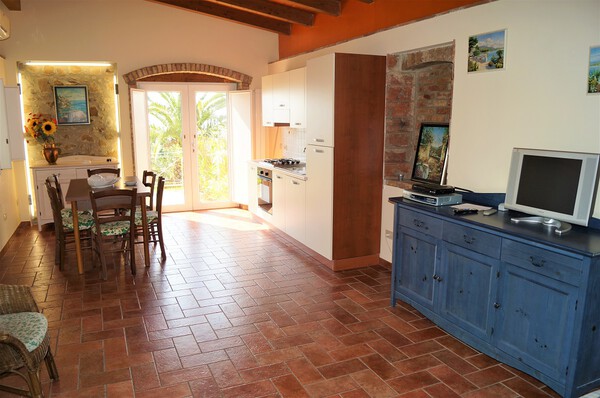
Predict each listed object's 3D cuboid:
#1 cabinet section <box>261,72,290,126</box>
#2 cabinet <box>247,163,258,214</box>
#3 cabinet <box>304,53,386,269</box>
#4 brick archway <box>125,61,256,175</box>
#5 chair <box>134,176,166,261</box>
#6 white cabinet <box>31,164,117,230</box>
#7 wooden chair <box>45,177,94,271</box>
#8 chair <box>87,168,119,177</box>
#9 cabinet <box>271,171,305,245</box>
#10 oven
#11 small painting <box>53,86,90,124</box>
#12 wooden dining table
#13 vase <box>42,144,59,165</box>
[{"bbox_3d":[-0.193,-1.371,6.304,0.330,0.714,1.050,-5,11,-24],"label":"cabinet section"},{"bbox_3d":[-0.435,-0.123,6.689,0.571,0.847,0.398,-5,11,-24],"label":"cabinet"},{"bbox_3d":[0.455,-0.375,4.649,0.571,2.075,0.612,-5,11,-24],"label":"cabinet"},{"bbox_3d":[-1.740,-0.946,7.268,1.980,2.360,0.300,-4,11,-24],"label":"brick archway"},{"bbox_3d":[-1.726,0.227,4.931,0.450,0.880,0.420,-3,11,-19],"label":"chair"},{"bbox_3d":[-3.115,-0.089,6.343,1.081,0.918,0.469,-5,11,-24],"label":"white cabinet"},{"bbox_3d":[-2.342,0.246,4.621,0.449,0.867,0.428,-6,12,-29],"label":"wooden chair"},{"bbox_3d":[-2.460,0.087,5.721,0.420,0.875,0.450,-4,11,-24],"label":"chair"},{"bbox_3d":[0.120,0.055,5.699,0.590,0.735,1.060,-4,11,-24],"label":"cabinet"},{"bbox_3d":[-0.234,-0.141,6.210,0.551,0.581,0.612,-5,11,-24],"label":"oven"},{"bbox_3d":[-3.226,-1.327,6.366,0.423,0.541,0.031,-5,11,-24],"label":"small painting"},{"bbox_3d":[-2.182,0.236,5.179,0.790,0.775,1.480,-4,11,-24],"label":"wooden dining table"},{"bbox_3d":[-3.522,-0.625,6.343,0.195,0.270,0.190,-4,11,-24],"label":"vase"}]

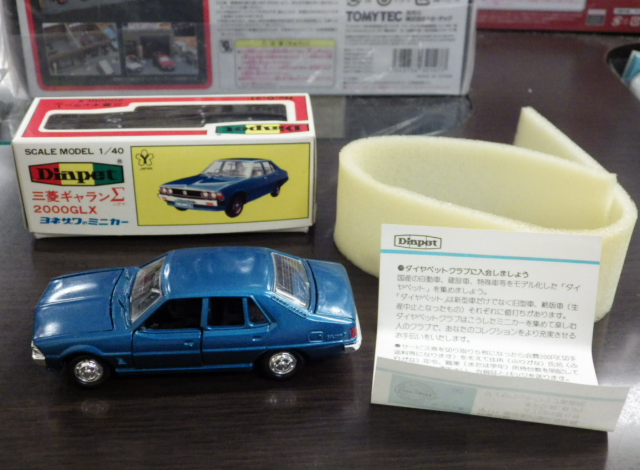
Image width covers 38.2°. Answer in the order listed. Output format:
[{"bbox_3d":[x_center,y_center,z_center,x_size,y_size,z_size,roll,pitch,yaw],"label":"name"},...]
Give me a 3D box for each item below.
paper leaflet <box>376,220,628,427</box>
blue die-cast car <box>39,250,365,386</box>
[{"bbox_3d":[0.058,0.028,0.304,0.080,0.040,0.053,4,31,6],"label":"paper leaflet"},{"bbox_3d":[-0.041,0.024,0.315,0.108,0.034,0.042,-2,31,-4],"label":"blue die-cast car"}]

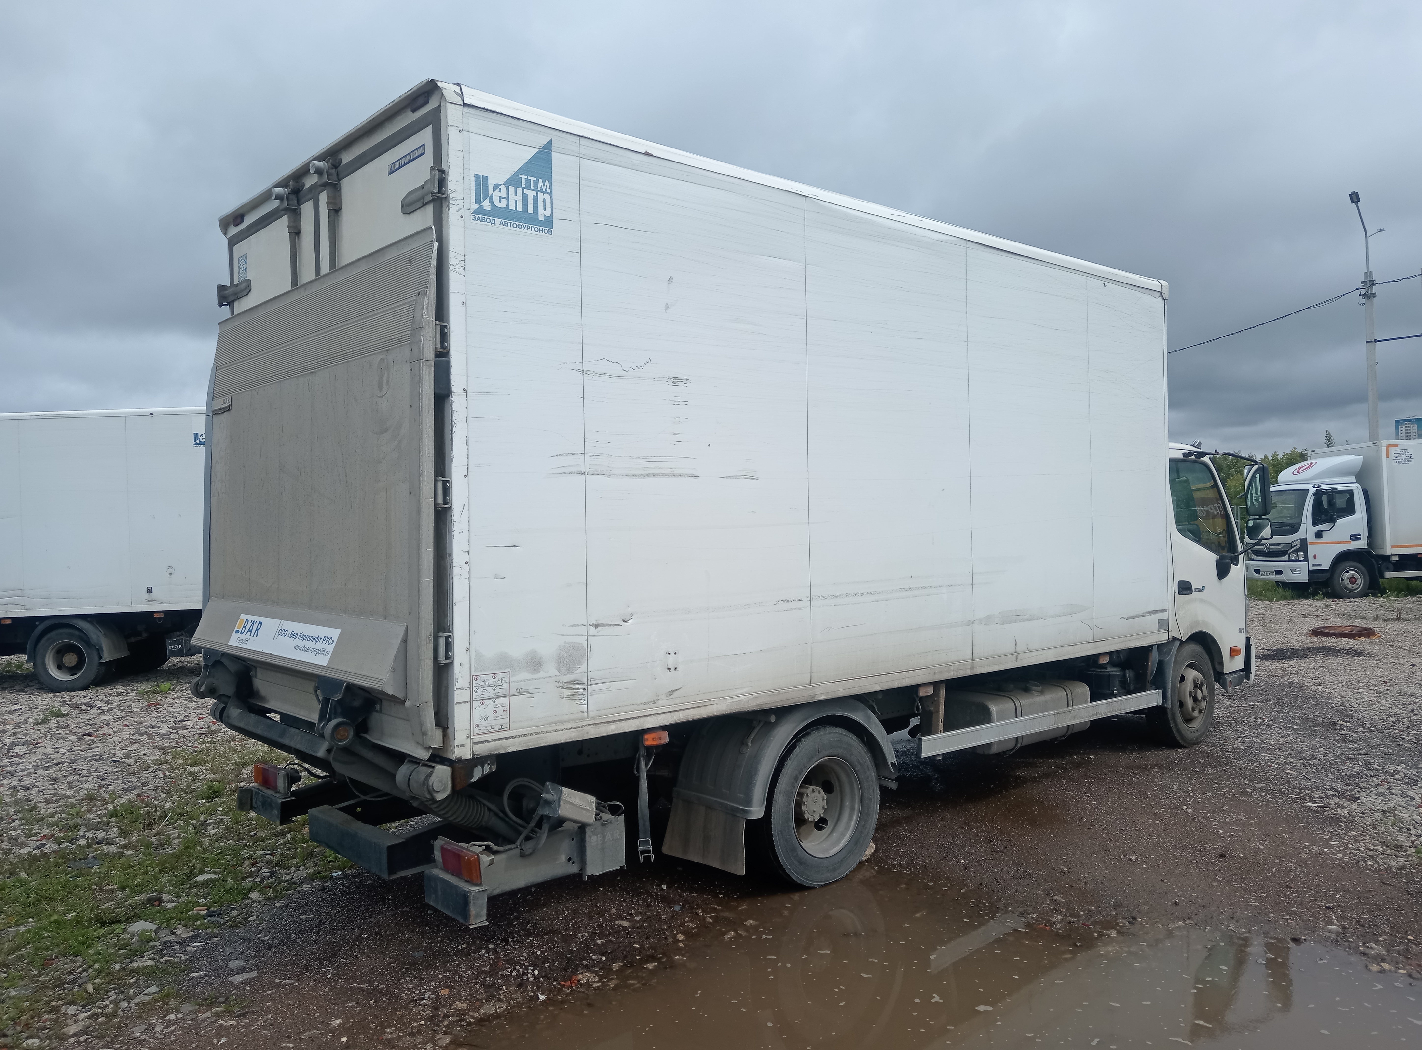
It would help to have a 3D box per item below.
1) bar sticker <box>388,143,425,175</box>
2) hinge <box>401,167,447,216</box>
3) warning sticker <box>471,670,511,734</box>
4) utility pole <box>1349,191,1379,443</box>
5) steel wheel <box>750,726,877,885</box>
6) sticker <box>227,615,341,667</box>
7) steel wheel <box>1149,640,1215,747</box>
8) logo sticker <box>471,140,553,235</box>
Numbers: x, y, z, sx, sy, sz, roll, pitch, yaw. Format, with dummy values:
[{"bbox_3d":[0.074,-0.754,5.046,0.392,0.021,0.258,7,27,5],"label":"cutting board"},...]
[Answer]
[{"bbox_3d":[-1.122,-1.342,4.081,0.008,0.034,0.290,-1,0,-41],"label":"bar sticker"},{"bbox_3d":[-1.037,-1.184,3.951,0.060,0.120,0.310,-1,0,-41],"label":"hinge"},{"bbox_3d":[-0.775,0.634,3.934,0.150,0.210,0.008,-1,0,-41],"label":"warning sticker"},{"bbox_3d":[16.400,-3.600,27.700,0.750,9.600,1.000,-2,0,24],"label":"utility pole"},{"bbox_3d":[0.483,1.322,5.280,0.755,0.755,0.240,-1,0,-41],"label":"steel wheel"},{"bbox_3d":[-1.780,0.466,4.584,0.010,0.142,1.100,28,-18,-38],"label":"sticker"},{"bbox_3d":[3.349,1.202,7.915,0.755,0.755,0.220,-1,0,-41],"label":"steel wheel"},{"bbox_3d":[-0.715,-1.257,4.017,0.345,0.360,0.010,-1,0,-41],"label":"logo sticker"}]

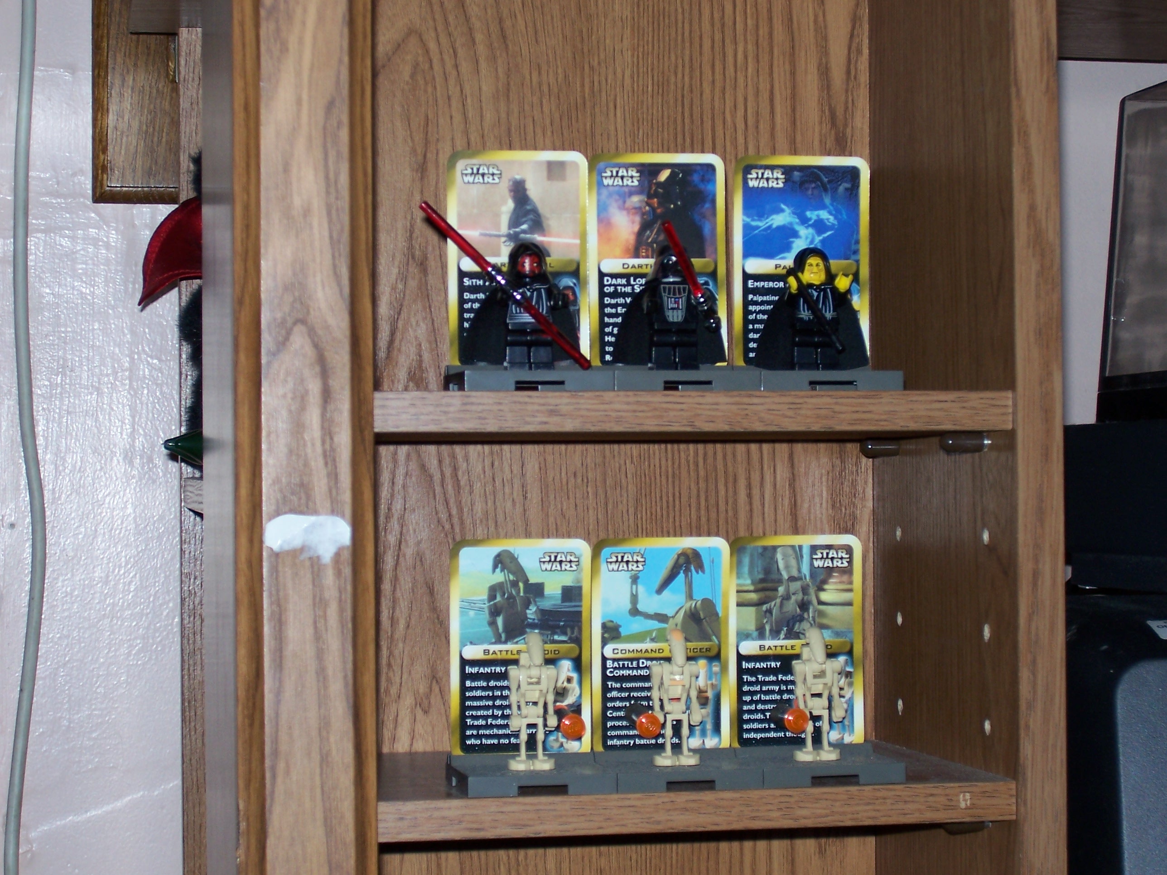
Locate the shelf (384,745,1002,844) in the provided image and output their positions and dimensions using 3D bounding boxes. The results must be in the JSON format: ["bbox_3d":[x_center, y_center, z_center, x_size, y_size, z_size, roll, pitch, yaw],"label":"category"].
[{"bbox_3d":[0.021,0.120,0.952,0.214,0.013,0.147,0,-1,-12],"label":"shelf"}]

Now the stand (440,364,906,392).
[{"bbox_3d":[0.029,-0.019,0.902,0.144,0.010,0.040,0,-1,-12],"label":"stand"}]

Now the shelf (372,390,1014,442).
[{"bbox_3d":[0.014,-0.007,0.956,0.226,0.013,0.152,0,-1,-12],"label":"shelf"}]

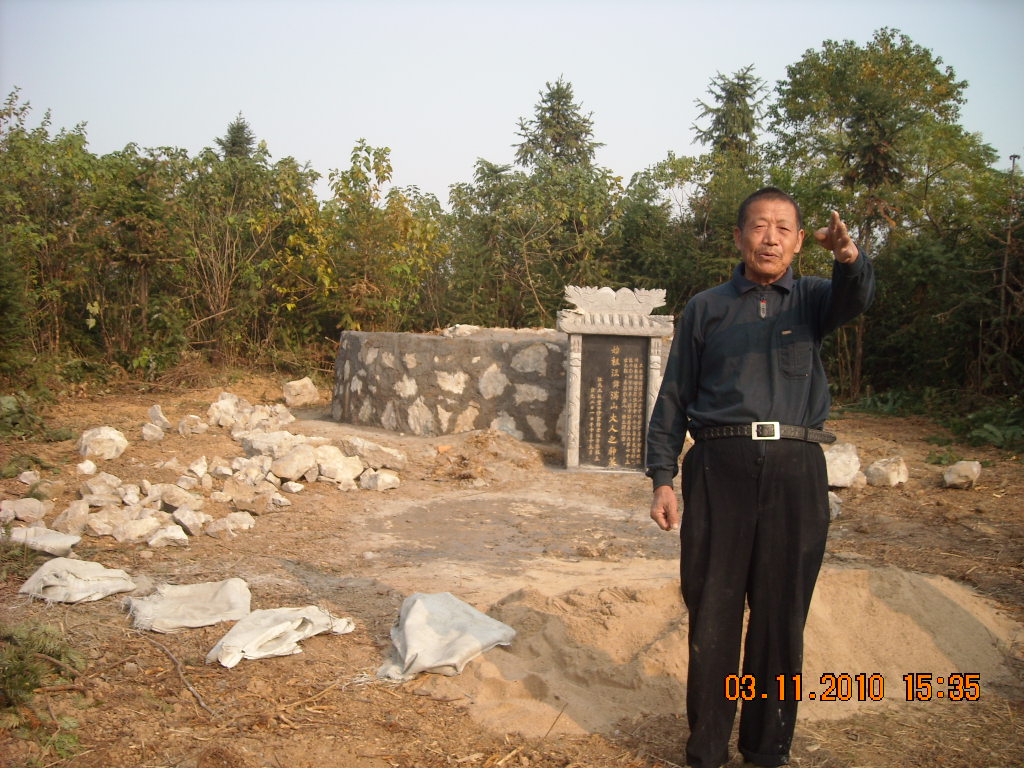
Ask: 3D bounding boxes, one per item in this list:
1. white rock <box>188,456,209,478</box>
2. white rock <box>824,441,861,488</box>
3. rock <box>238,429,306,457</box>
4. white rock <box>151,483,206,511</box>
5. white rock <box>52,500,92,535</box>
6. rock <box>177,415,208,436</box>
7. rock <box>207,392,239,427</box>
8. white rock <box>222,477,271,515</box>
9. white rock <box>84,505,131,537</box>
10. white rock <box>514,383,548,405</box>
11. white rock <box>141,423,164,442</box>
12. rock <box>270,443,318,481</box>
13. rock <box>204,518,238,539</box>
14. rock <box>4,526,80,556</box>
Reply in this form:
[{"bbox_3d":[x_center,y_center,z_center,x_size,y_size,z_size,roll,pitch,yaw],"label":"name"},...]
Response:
[{"bbox_3d":[-2.137,0.569,7.059,0.129,0.145,0.102,0,5,-17],"label":"white rock"},{"bbox_3d":[2.348,0.585,7.469,0.299,0.306,0.252,3,5,18],"label":"white rock"},{"bbox_3d":[-1.791,0.442,7.750,0.500,0.200,0.310,0,7,-13],"label":"rock"},{"bbox_3d":[-1.867,0.628,5.784,0.284,0.144,0.184,1,7,0],"label":"white rock"},{"bbox_3d":[-2.271,0.690,5.351,0.179,0.167,0.161,1,7,0],"label":"white rock"},{"bbox_3d":[-2.896,0.376,9.386,0.272,0.181,0.218,0,5,-17],"label":"rock"},{"bbox_3d":[-2.423,0.220,8.700,0.280,0.280,0.250,-1,7,-16],"label":"rock"},{"bbox_3d":[-1.601,0.672,6.245,0.277,0.216,0.236,0,5,-14],"label":"white rock"},{"bbox_3d":[-2.114,0.714,5.427,0.230,0.134,0.169,-1,5,-21],"label":"white rock"},{"bbox_3d":[0.169,0.081,8.950,0.260,0.166,0.130,3,5,25],"label":"white rock"},{"bbox_3d":[-3.080,0.415,8.872,0.192,0.164,0.151,0,5,-19],"label":"white rock"},{"bbox_3d":[-1.547,0.551,7.364,0.327,0.255,0.278,0,5,-12],"label":"rock"},{"bbox_3d":[-1.523,0.757,5.430,0.180,0.095,0.140,-1,7,-16],"label":"rock"},{"bbox_3d":[-2.333,0.781,5.150,0.338,0.095,0.177,-1,5,-25],"label":"rock"}]

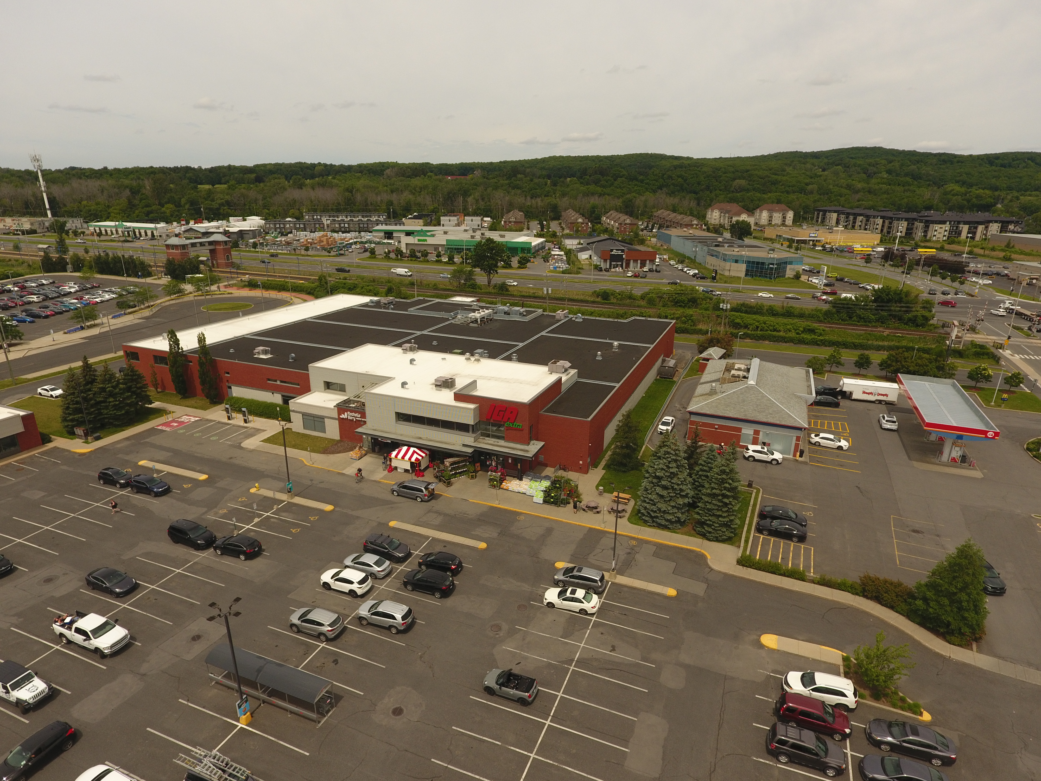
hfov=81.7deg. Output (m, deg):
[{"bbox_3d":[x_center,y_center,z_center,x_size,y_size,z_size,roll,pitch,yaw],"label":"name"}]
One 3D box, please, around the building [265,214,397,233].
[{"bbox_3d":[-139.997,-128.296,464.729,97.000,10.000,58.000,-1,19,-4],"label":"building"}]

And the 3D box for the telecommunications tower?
[{"bbox_3d":[-355.536,-147.777,449.274,7.500,55.000,7.500,-13,23,-35],"label":"telecommunications tower"}]

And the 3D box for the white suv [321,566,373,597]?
[{"bbox_3d":[-14.918,16.314,51.762,4.550,1.680,1.840,7,20,21],"label":"white suv"}]

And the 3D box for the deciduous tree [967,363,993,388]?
[{"bbox_3d":[77.565,-2.386,101.765,3.400,4.300,3.400,7,20,22],"label":"deciduous tree"}]

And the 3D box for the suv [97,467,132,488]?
[{"bbox_3d":[-46.718,9.957,69.528,4.340,1.620,1.810,7,20,19],"label":"suv"}]

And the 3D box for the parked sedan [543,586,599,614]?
[{"bbox_3d":[4.241,17.329,49.995,4.600,1.450,1.770,7,20,17],"label":"parked sedan"}]

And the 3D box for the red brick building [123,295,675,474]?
[{"bbox_3d":[-19.375,-7.732,111.891,84.000,9.000,68.000,8,20,22],"label":"red brick building"}]

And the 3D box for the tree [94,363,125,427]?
[{"bbox_3d":[-59.409,0.361,86.723,4.300,9.300,4.300,-12,22,-34],"label":"tree"}]

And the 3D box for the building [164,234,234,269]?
[{"bbox_3d":[-128.267,-55.587,243.324,7.000,14.000,27.000,8,20,22],"label":"building"}]

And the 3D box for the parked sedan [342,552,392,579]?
[{"bbox_3d":[-13.811,15.517,53.892,4.620,1.450,1.810,8,20,20],"label":"parked sedan"}]

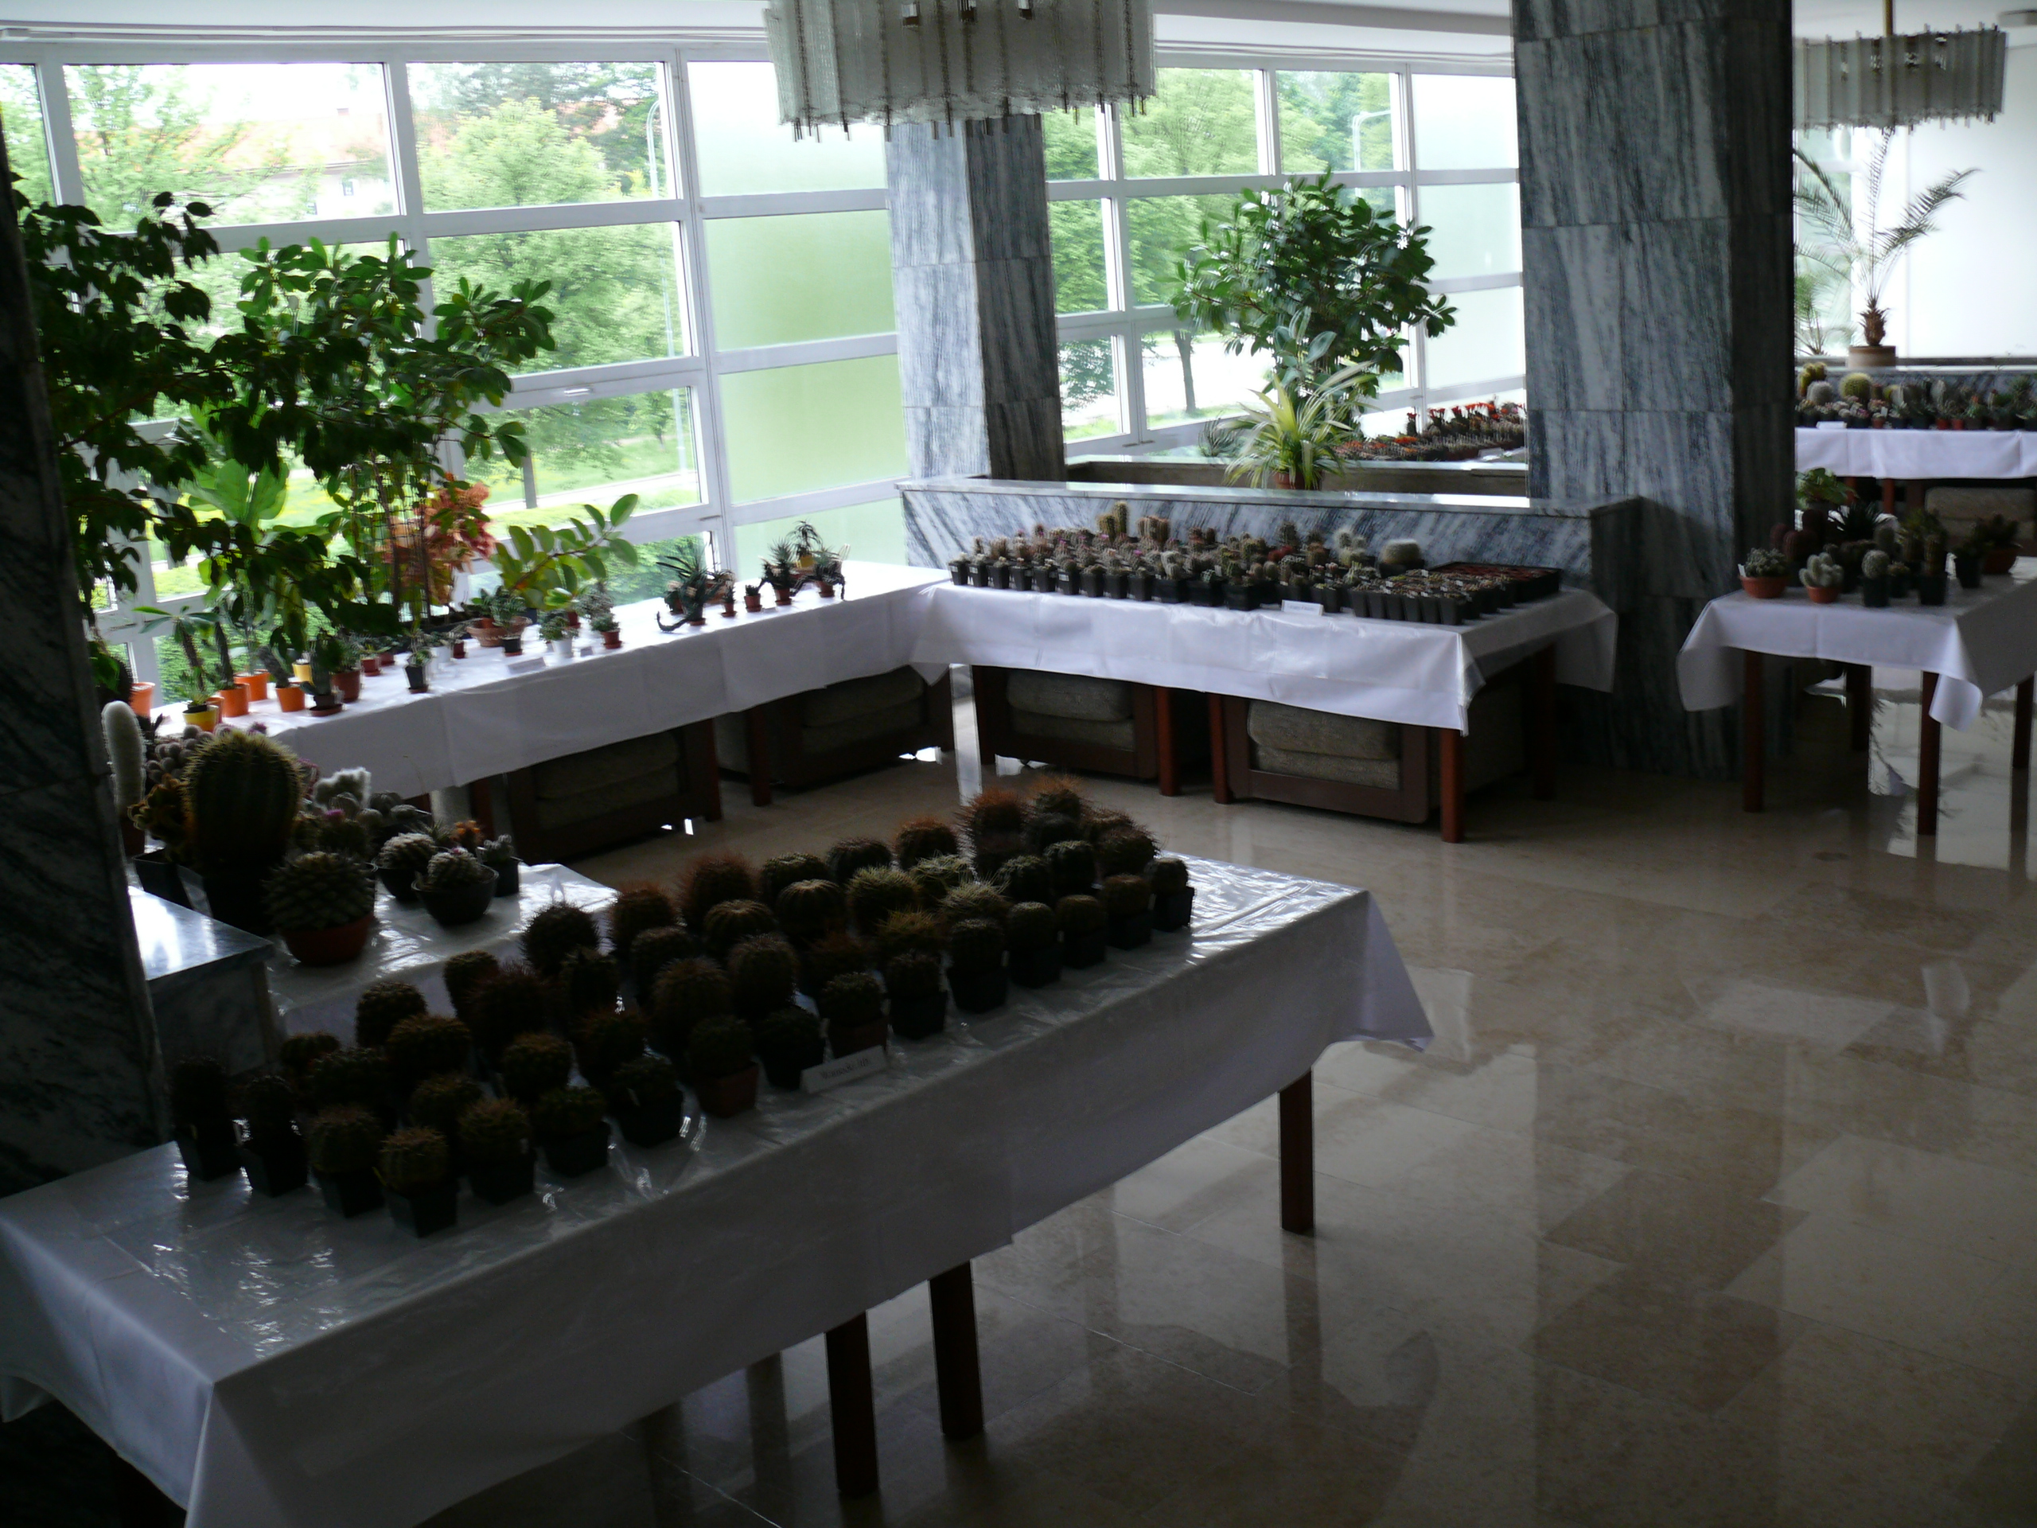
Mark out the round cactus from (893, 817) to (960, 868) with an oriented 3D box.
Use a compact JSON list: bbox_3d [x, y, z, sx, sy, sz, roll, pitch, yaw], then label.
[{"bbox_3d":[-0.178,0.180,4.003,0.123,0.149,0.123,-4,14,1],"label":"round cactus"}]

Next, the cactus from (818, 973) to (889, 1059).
[{"bbox_3d":[-0.258,0.403,3.343,0.099,0.126,0.099,-4,13,1],"label":"cactus"}]

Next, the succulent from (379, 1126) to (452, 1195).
[{"bbox_3d":[-0.826,0.544,2.824,0.099,0.092,0.099,10,19,44],"label":"succulent"}]

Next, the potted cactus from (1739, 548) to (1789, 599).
[{"bbox_3d":[2.343,-0.601,6.481,0.150,0.155,0.150,-17,19,-41],"label":"potted cactus"}]

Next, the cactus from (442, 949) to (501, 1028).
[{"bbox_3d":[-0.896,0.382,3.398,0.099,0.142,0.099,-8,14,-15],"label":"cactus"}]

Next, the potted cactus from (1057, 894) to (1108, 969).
[{"bbox_3d":[0.105,0.296,3.706,0.086,0.118,0.086,10,19,44],"label":"potted cactus"}]

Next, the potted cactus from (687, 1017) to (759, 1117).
[{"bbox_3d":[-0.443,0.446,3.068,0.102,0.130,0.102,10,20,44],"label":"potted cactus"}]

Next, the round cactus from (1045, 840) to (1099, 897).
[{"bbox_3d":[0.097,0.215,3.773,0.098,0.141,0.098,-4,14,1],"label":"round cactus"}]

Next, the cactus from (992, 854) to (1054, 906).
[{"bbox_3d":[0.011,0.220,3.878,0.113,0.103,0.113,-4,13,1],"label":"cactus"}]

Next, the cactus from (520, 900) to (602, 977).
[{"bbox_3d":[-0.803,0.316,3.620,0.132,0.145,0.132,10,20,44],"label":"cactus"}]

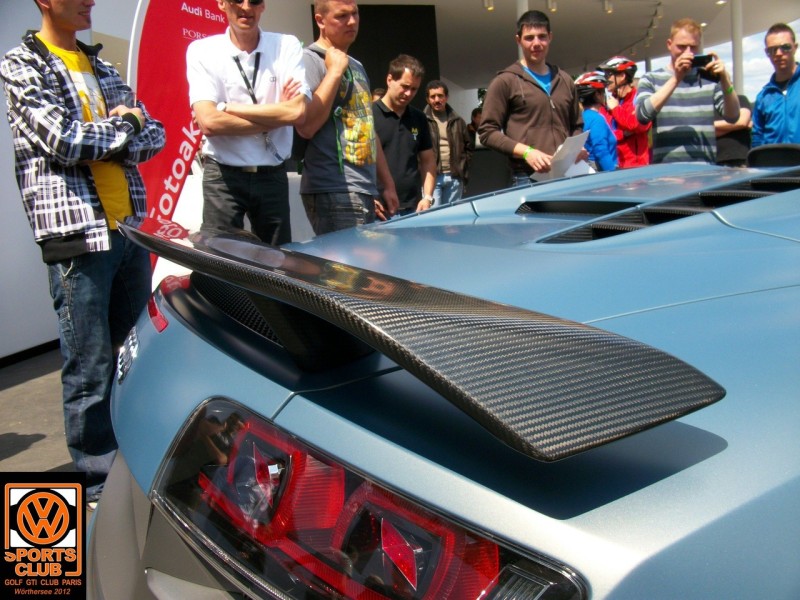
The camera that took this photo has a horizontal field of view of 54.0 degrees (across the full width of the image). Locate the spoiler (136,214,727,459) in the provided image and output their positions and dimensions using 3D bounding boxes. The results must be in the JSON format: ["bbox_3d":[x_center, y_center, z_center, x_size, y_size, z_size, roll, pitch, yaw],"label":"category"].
[{"bbox_3d":[-0.186,-0.025,1.186,0.270,0.160,1.450,-7,15,-29],"label":"spoiler"}]

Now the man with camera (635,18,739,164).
[{"bbox_3d":[1.450,-0.560,4.150,0.530,1.780,0.480,2,13,7],"label":"man with camera"}]

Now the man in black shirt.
[{"bbox_3d":[-0.050,-0.370,3.870,0.500,1.630,0.430,-4,13,-17],"label":"man in black shirt"}]

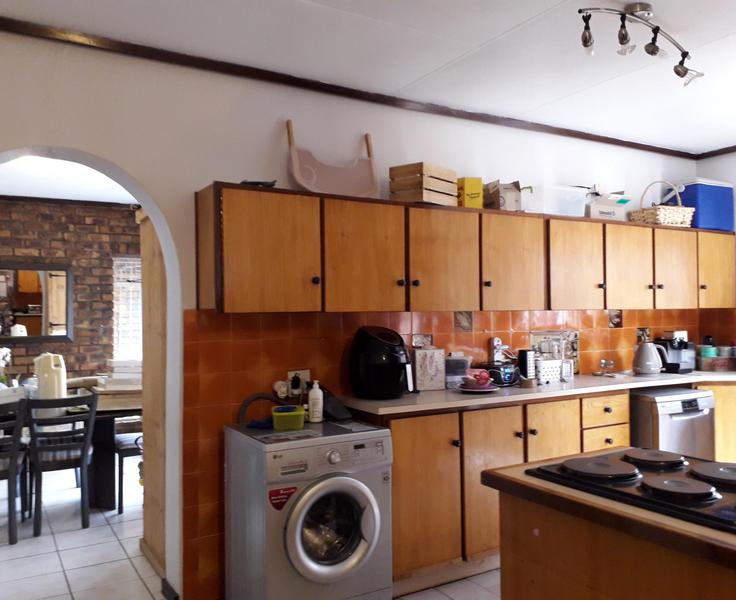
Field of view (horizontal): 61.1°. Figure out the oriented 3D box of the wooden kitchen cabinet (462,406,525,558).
[{"bbox_3d":[0.560,0.949,3.490,0.445,0.760,0.460,0,-1,-31],"label":"wooden kitchen cabinet"}]

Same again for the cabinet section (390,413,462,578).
[{"bbox_3d":[0.177,0.950,3.258,0.440,0.760,0.460,0,-1,-31],"label":"cabinet section"}]

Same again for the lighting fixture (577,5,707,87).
[{"bbox_3d":[1.196,-1.088,2.655,0.880,0.230,0.210,0,-1,-31],"label":"lighting fixture"}]

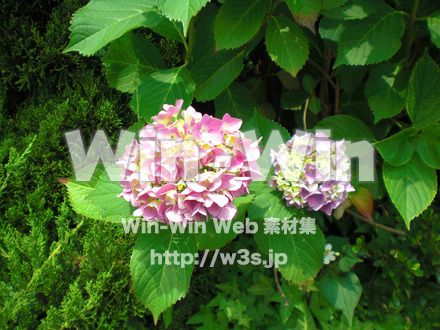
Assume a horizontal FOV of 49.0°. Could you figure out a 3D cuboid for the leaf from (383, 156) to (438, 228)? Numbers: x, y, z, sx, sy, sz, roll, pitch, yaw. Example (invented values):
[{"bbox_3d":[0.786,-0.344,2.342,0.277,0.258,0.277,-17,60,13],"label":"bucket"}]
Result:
[{"bbox_3d":[0.280,0.034,0.705,0.081,0.022,0.127,10,70,7],"label":"leaf"}]

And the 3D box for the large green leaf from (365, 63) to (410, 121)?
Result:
[{"bbox_3d":[0.282,-0.123,0.804,0.072,0.018,0.135,26,69,11],"label":"large green leaf"}]

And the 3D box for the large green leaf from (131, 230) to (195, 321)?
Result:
[{"bbox_3d":[-0.069,0.133,0.610,0.083,0.022,0.142,9,69,0],"label":"large green leaf"}]

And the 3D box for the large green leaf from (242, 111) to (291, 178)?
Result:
[{"bbox_3d":[0.063,-0.026,0.670,0.075,0.025,0.110,-4,54,-10],"label":"large green leaf"}]

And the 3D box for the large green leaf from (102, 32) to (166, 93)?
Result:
[{"bbox_3d":[-0.114,-0.149,0.734,0.117,0.022,0.090,9,71,13],"label":"large green leaf"}]

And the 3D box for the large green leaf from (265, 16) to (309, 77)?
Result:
[{"bbox_3d":[0.108,-0.193,0.784,0.068,0.018,0.119,-17,72,-12],"label":"large green leaf"}]

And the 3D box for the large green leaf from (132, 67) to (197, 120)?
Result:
[{"bbox_3d":[-0.069,-0.095,0.685,0.083,0.022,0.114,20,66,12],"label":"large green leaf"}]

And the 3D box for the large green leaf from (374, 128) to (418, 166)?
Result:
[{"bbox_3d":[0.252,-0.026,0.690,0.078,0.025,0.055,-23,59,-22],"label":"large green leaf"}]

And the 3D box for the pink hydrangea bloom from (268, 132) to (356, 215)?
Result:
[{"bbox_3d":[0.123,0.011,0.640,0.112,0.100,0.108,0,28,0],"label":"pink hydrangea bloom"}]

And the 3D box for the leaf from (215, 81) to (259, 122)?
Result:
[{"bbox_3d":[0.034,-0.091,0.804,0.080,0.018,0.111,-18,67,-8],"label":"leaf"}]

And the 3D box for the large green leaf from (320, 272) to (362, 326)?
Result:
[{"bbox_3d":[0.197,0.218,0.783,0.068,0.015,0.086,-7,64,-3],"label":"large green leaf"}]

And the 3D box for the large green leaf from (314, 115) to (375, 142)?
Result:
[{"bbox_3d":[0.179,-0.043,0.700,0.100,0.025,0.070,16,41,9],"label":"large green leaf"}]

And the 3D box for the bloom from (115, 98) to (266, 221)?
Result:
[{"bbox_3d":[-0.037,-0.003,0.580,0.172,0.135,0.165,0,28,0],"label":"bloom"}]

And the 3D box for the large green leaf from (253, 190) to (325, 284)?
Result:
[{"bbox_3d":[0.091,0.100,0.655,0.090,0.025,0.137,-20,68,-8],"label":"large green leaf"}]

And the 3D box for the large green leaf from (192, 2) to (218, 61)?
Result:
[{"bbox_3d":[-0.021,-0.203,0.740,0.055,0.025,0.095,5,69,2],"label":"large green leaf"}]

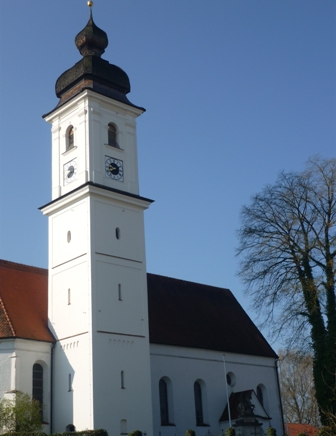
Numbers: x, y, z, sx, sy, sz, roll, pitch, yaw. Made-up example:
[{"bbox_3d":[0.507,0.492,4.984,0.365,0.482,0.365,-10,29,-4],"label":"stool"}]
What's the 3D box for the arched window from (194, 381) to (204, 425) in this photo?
[{"bbox_3d":[2.972,17.685,64.375,1.053,3.989,0.300,16,-28,-42],"label":"arched window"}]

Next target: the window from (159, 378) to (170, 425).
[{"bbox_3d":[-0.333,16.736,61.309,1.073,3.989,0.300,16,-28,-42],"label":"window"}]

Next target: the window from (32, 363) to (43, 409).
[{"bbox_3d":[-10.254,13.810,53.301,0.943,4.493,0.300,16,-28,-42],"label":"window"}]

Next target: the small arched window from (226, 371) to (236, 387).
[{"bbox_3d":[6.289,16.415,68.221,1.499,1.519,0.429,16,-28,-42],"label":"small arched window"}]

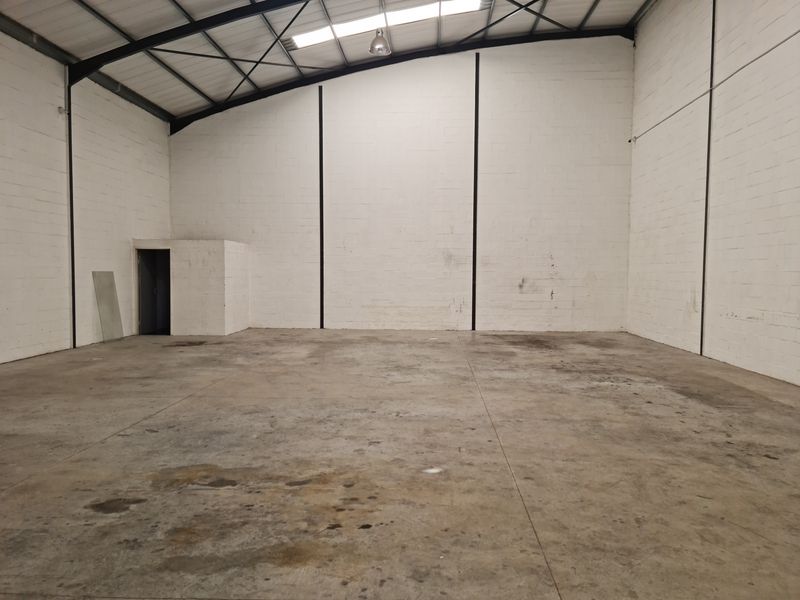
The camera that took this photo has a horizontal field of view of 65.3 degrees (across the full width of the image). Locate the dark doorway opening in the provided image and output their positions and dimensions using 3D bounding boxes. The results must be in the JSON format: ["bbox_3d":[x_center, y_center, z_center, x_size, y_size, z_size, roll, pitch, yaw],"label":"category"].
[{"bbox_3d":[-5.776,-0.184,14.786,0.790,2.017,0.150,1,3,3],"label":"dark doorway opening"}]

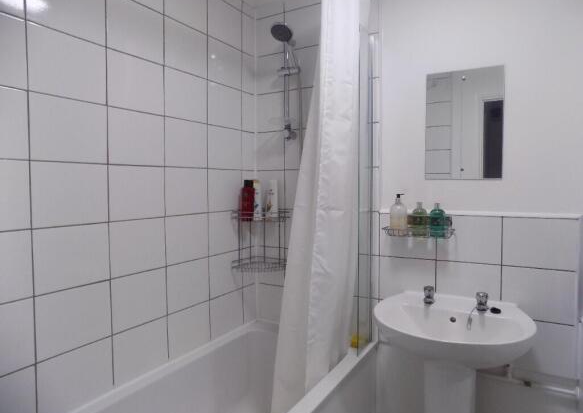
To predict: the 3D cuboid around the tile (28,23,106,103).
[{"bbox_3d":[-0.700,-0.439,1.218,0.010,0.198,0.248,2,3,30],"label":"tile"}]

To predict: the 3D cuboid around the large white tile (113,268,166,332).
[{"bbox_3d":[-0.573,0.348,1.471,0.010,0.198,0.248,2,3,30],"label":"large white tile"}]

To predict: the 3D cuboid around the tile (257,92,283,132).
[{"bbox_3d":[-0.108,-0.493,2.031,0.172,0.198,0.010,2,3,30],"label":"tile"}]

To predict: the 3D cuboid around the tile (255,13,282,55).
[{"bbox_3d":[-0.112,-0.883,2.009,0.174,0.197,0.010,1,3,30],"label":"tile"}]

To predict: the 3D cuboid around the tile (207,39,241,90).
[{"bbox_3d":[-0.321,-0.688,1.880,0.010,0.200,0.250,1,3,30],"label":"tile"}]

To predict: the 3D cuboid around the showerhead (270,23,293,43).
[{"bbox_3d":[-0.040,-0.794,1.760,0.110,0.045,0.110,1,-33,30],"label":"showerhead"}]

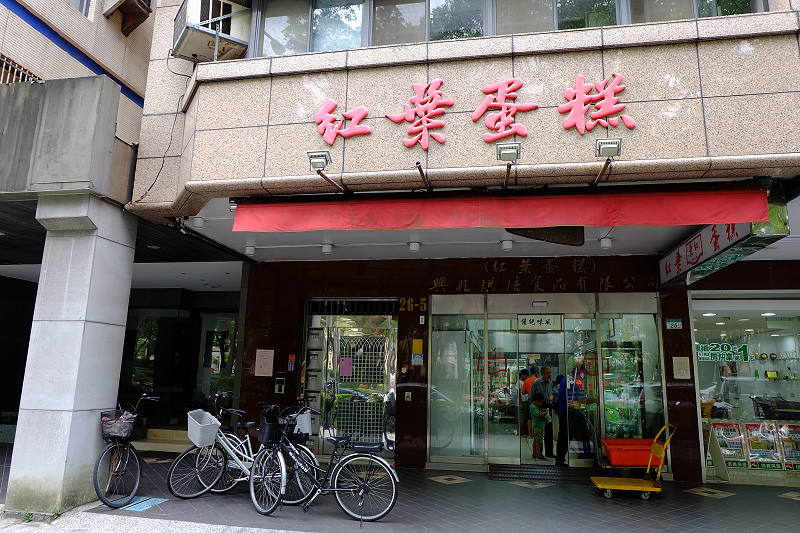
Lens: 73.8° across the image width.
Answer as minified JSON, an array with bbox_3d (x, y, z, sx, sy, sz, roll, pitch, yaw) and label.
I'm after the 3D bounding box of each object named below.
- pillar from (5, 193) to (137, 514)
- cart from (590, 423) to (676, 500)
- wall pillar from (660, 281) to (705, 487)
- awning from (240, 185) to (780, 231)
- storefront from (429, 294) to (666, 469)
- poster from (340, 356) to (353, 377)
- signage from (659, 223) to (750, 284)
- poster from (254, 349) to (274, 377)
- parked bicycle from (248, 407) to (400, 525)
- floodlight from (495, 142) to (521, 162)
[{"bbox_3d":[-3.515,0.877,5.731,0.629,3.187,0.761,-1,-11,11],"label":"pillar"},{"bbox_3d":[2.840,2.350,6.460,0.985,0.832,0.518,0,-11,8],"label":"cart"},{"bbox_3d":[4.042,1.656,7.759,0.426,2.740,0.325,-1,-11,11],"label":"wall pillar"},{"bbox_3d":[0.756,-0.552,5.275,5.136,0.436,0.284,-1,-11,11],"label":"awning"},{"bbox_3d":[2.125,1.706,8.030,3.431,2.598,0.203,-1,-11,11],"label":"storefront"},{"bbox_3d":[-0.851,1.647,8.716,0.211,0.294,0.010,-1,-11,11],"label":"poster"},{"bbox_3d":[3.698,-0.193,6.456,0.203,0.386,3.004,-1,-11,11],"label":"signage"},{"bbox_3d":[-2.248,1.612,8.874,0.301,0.426,0.010,-1,-11,11],"label":"poster"},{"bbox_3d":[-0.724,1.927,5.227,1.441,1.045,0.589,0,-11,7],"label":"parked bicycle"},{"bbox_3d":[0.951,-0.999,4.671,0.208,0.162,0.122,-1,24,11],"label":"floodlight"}]

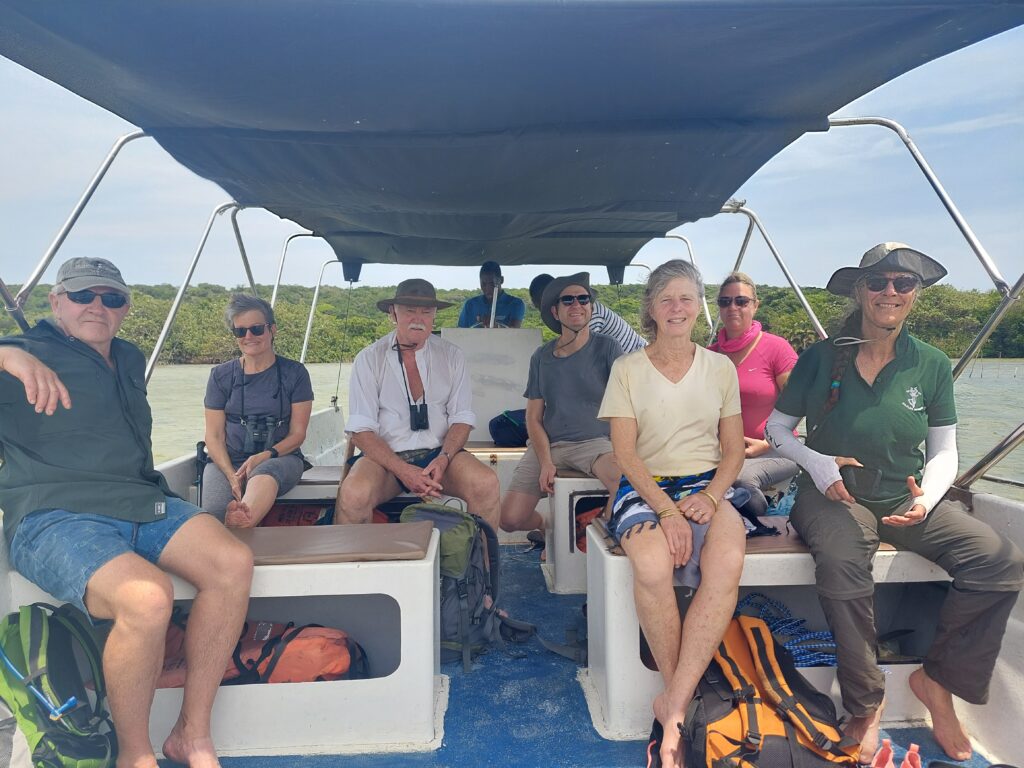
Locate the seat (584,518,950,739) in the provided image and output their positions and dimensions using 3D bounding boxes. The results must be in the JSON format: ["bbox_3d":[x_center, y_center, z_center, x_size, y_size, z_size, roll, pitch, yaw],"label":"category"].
[{"bbox_3d":[0.700,0.680,2.060,0.940,0.480,0.420,-1,3,-3],"label":"seat"}]

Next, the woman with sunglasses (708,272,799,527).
[{"bbox_3d":[0.960,0.206,2.900,0.540,1.330,0.780,0,3,17],"label":"woman with sunglasses"}]

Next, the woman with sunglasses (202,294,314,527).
[{"bbox_3d":[-1.000,0.276,2.840,0.480,1.250,0.800,-1,3,-6],"label":"woman with sunglasses"}]

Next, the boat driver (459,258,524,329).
[{"bbox_3d":[-0.145,-0.035,4.950,0.520,1.620,0.420,-1,3,-3],"label":"boat driver"}]

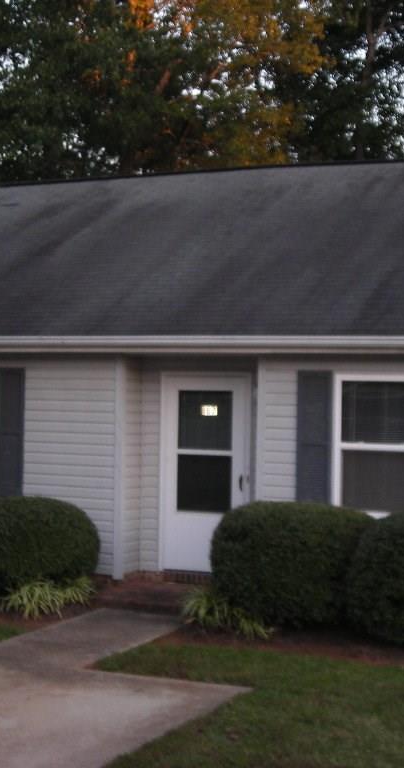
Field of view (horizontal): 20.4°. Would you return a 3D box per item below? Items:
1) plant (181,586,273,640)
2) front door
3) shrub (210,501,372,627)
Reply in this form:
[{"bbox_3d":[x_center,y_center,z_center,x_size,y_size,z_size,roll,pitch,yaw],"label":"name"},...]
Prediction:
[{"bbox_3d":[0.207,1.948,9.564,0.780,0.403,0.600,1,0,25],"label":"plant"},{"bbox_3d":[0.020,0.947,11.832,1.036,2.123,0.100,1,0,25],"label":"front door"},{"bbox_3d":[0.831,1.595,10.103,1.461,1.054,1.344,1,0,0],"label":"shrub"}]

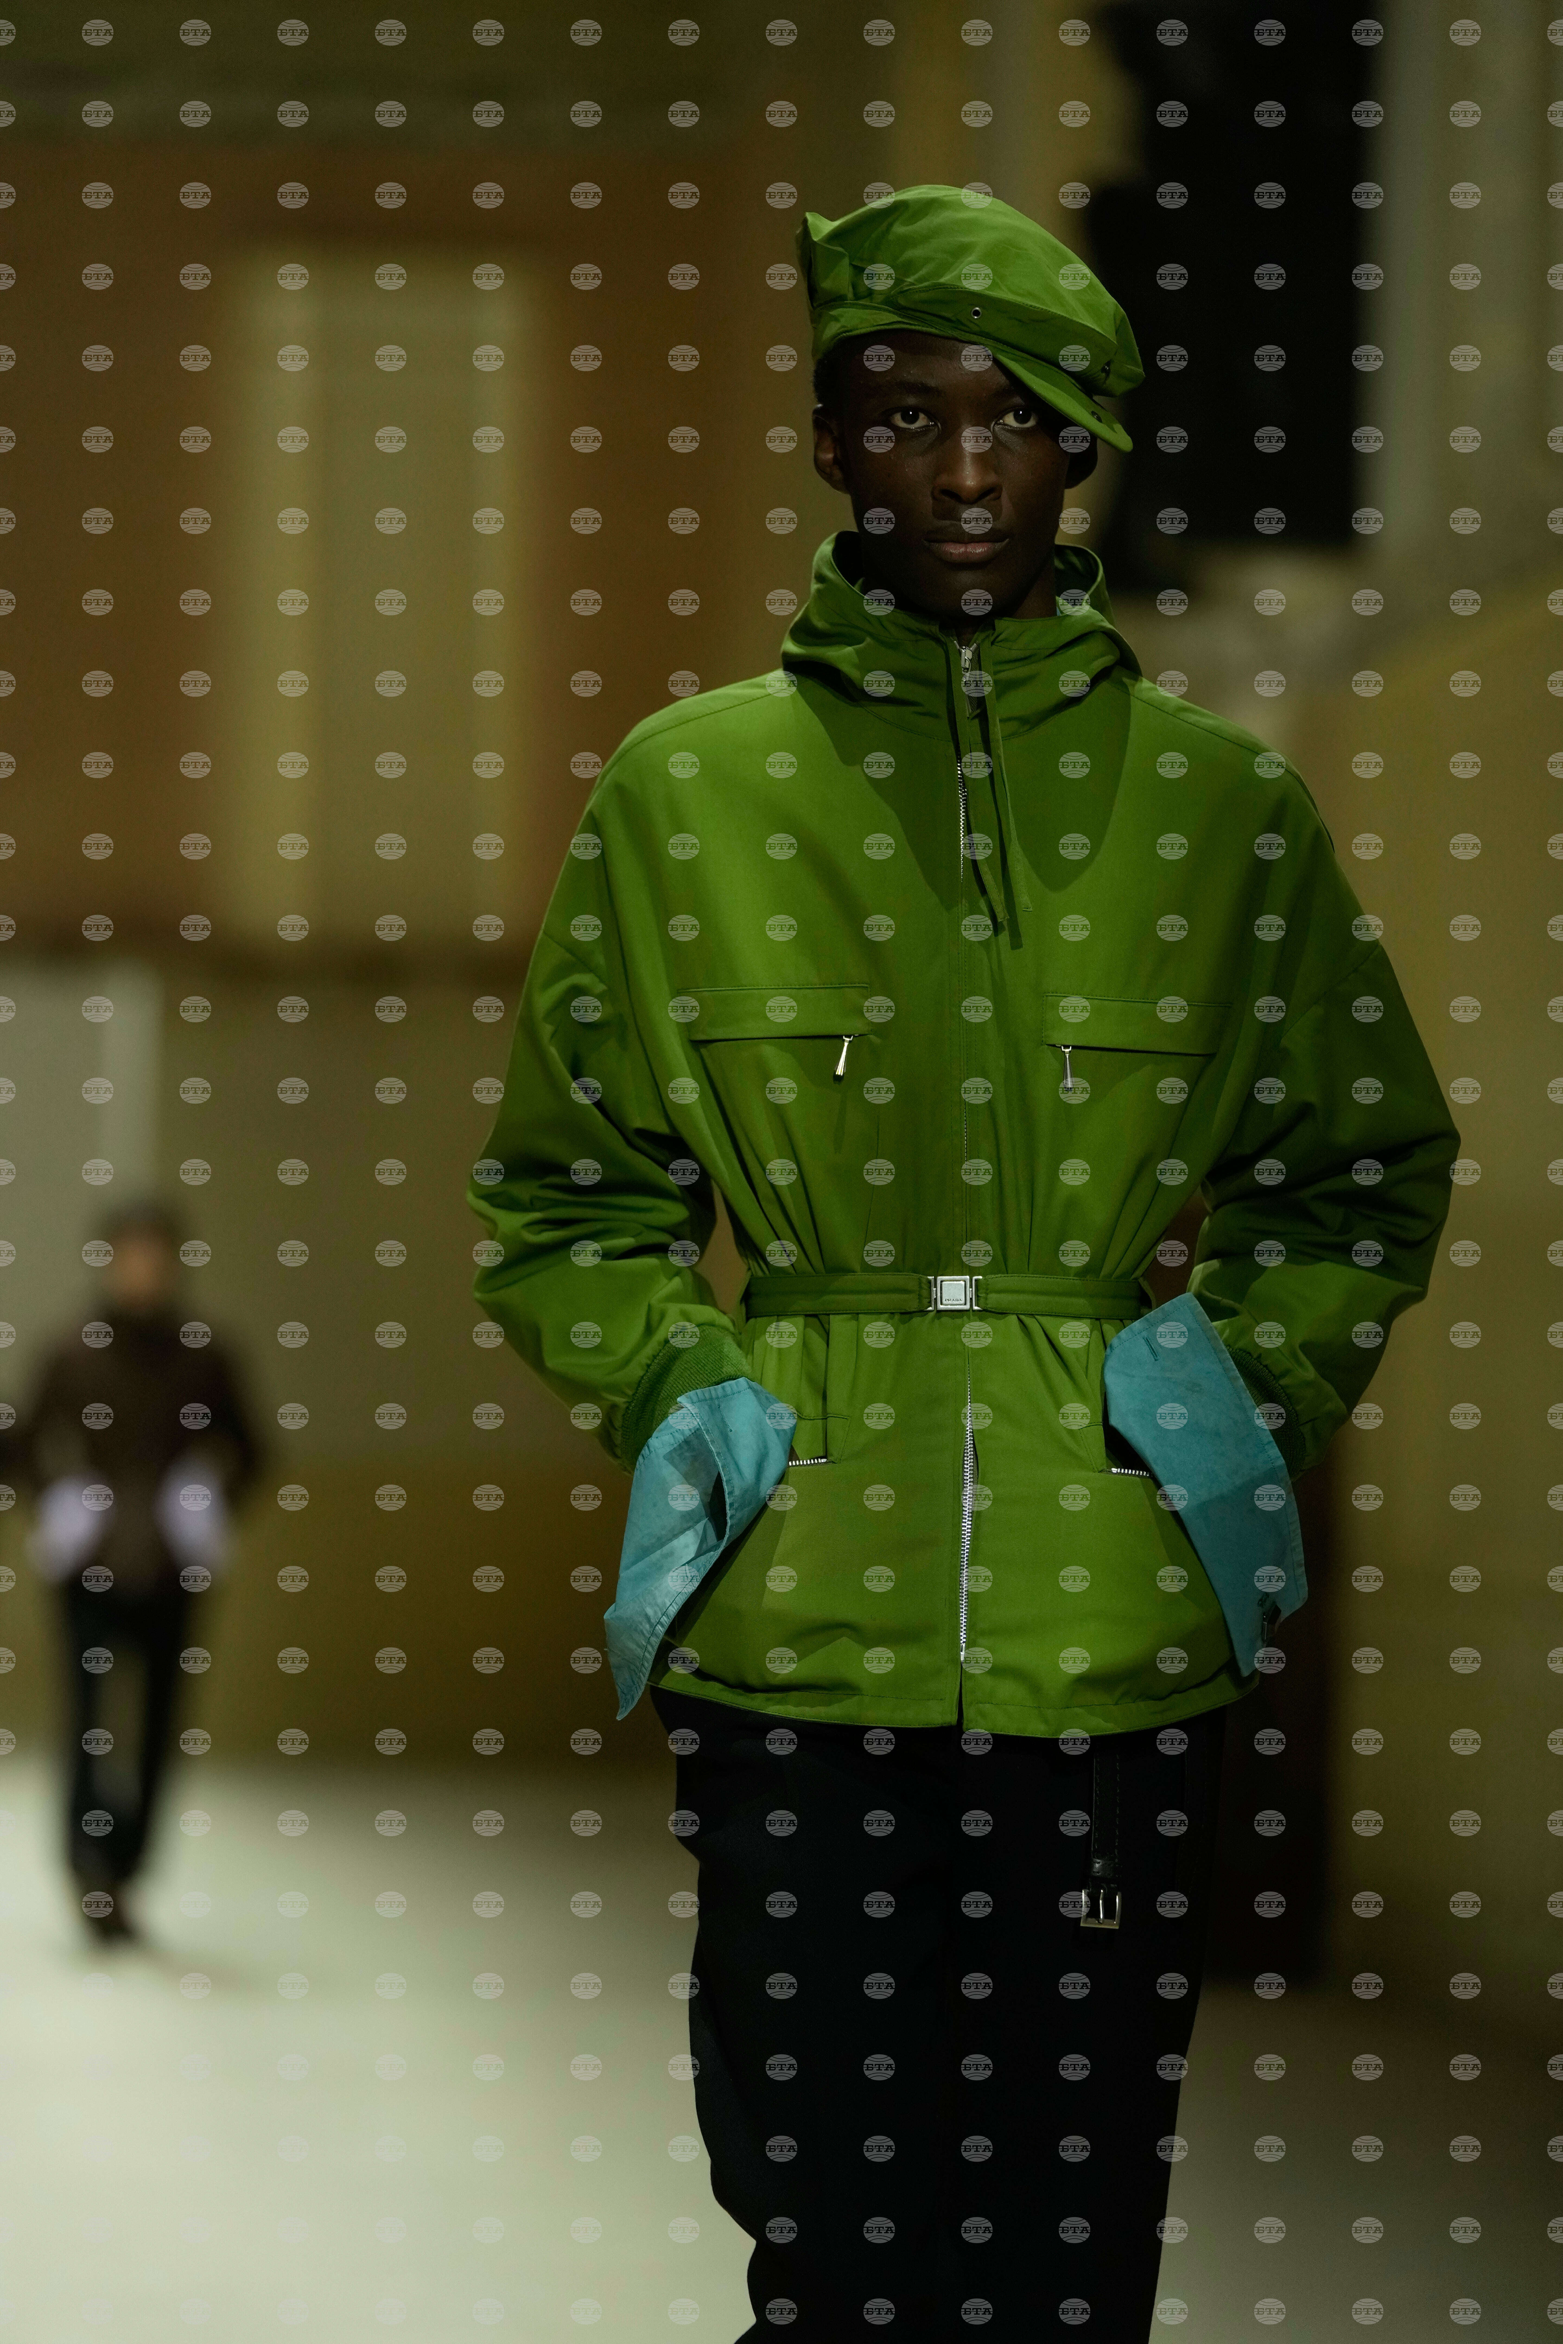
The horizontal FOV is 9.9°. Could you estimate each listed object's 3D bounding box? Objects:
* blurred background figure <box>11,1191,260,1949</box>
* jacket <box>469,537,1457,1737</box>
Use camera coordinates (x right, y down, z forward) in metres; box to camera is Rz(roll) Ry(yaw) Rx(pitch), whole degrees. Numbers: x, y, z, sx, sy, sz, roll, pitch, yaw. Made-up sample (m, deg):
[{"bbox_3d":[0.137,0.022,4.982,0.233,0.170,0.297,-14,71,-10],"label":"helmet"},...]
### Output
[{"bbox_3d":[-1.639,1.009,22.700,0.620,1.870,0.450,0,-2,-6],"label":"blurred background figure"},{"bbox_3d":[0.115,-0.022,5.650,0.620,0.750,0.340,0,-2,-3],"label":"jacket"}]

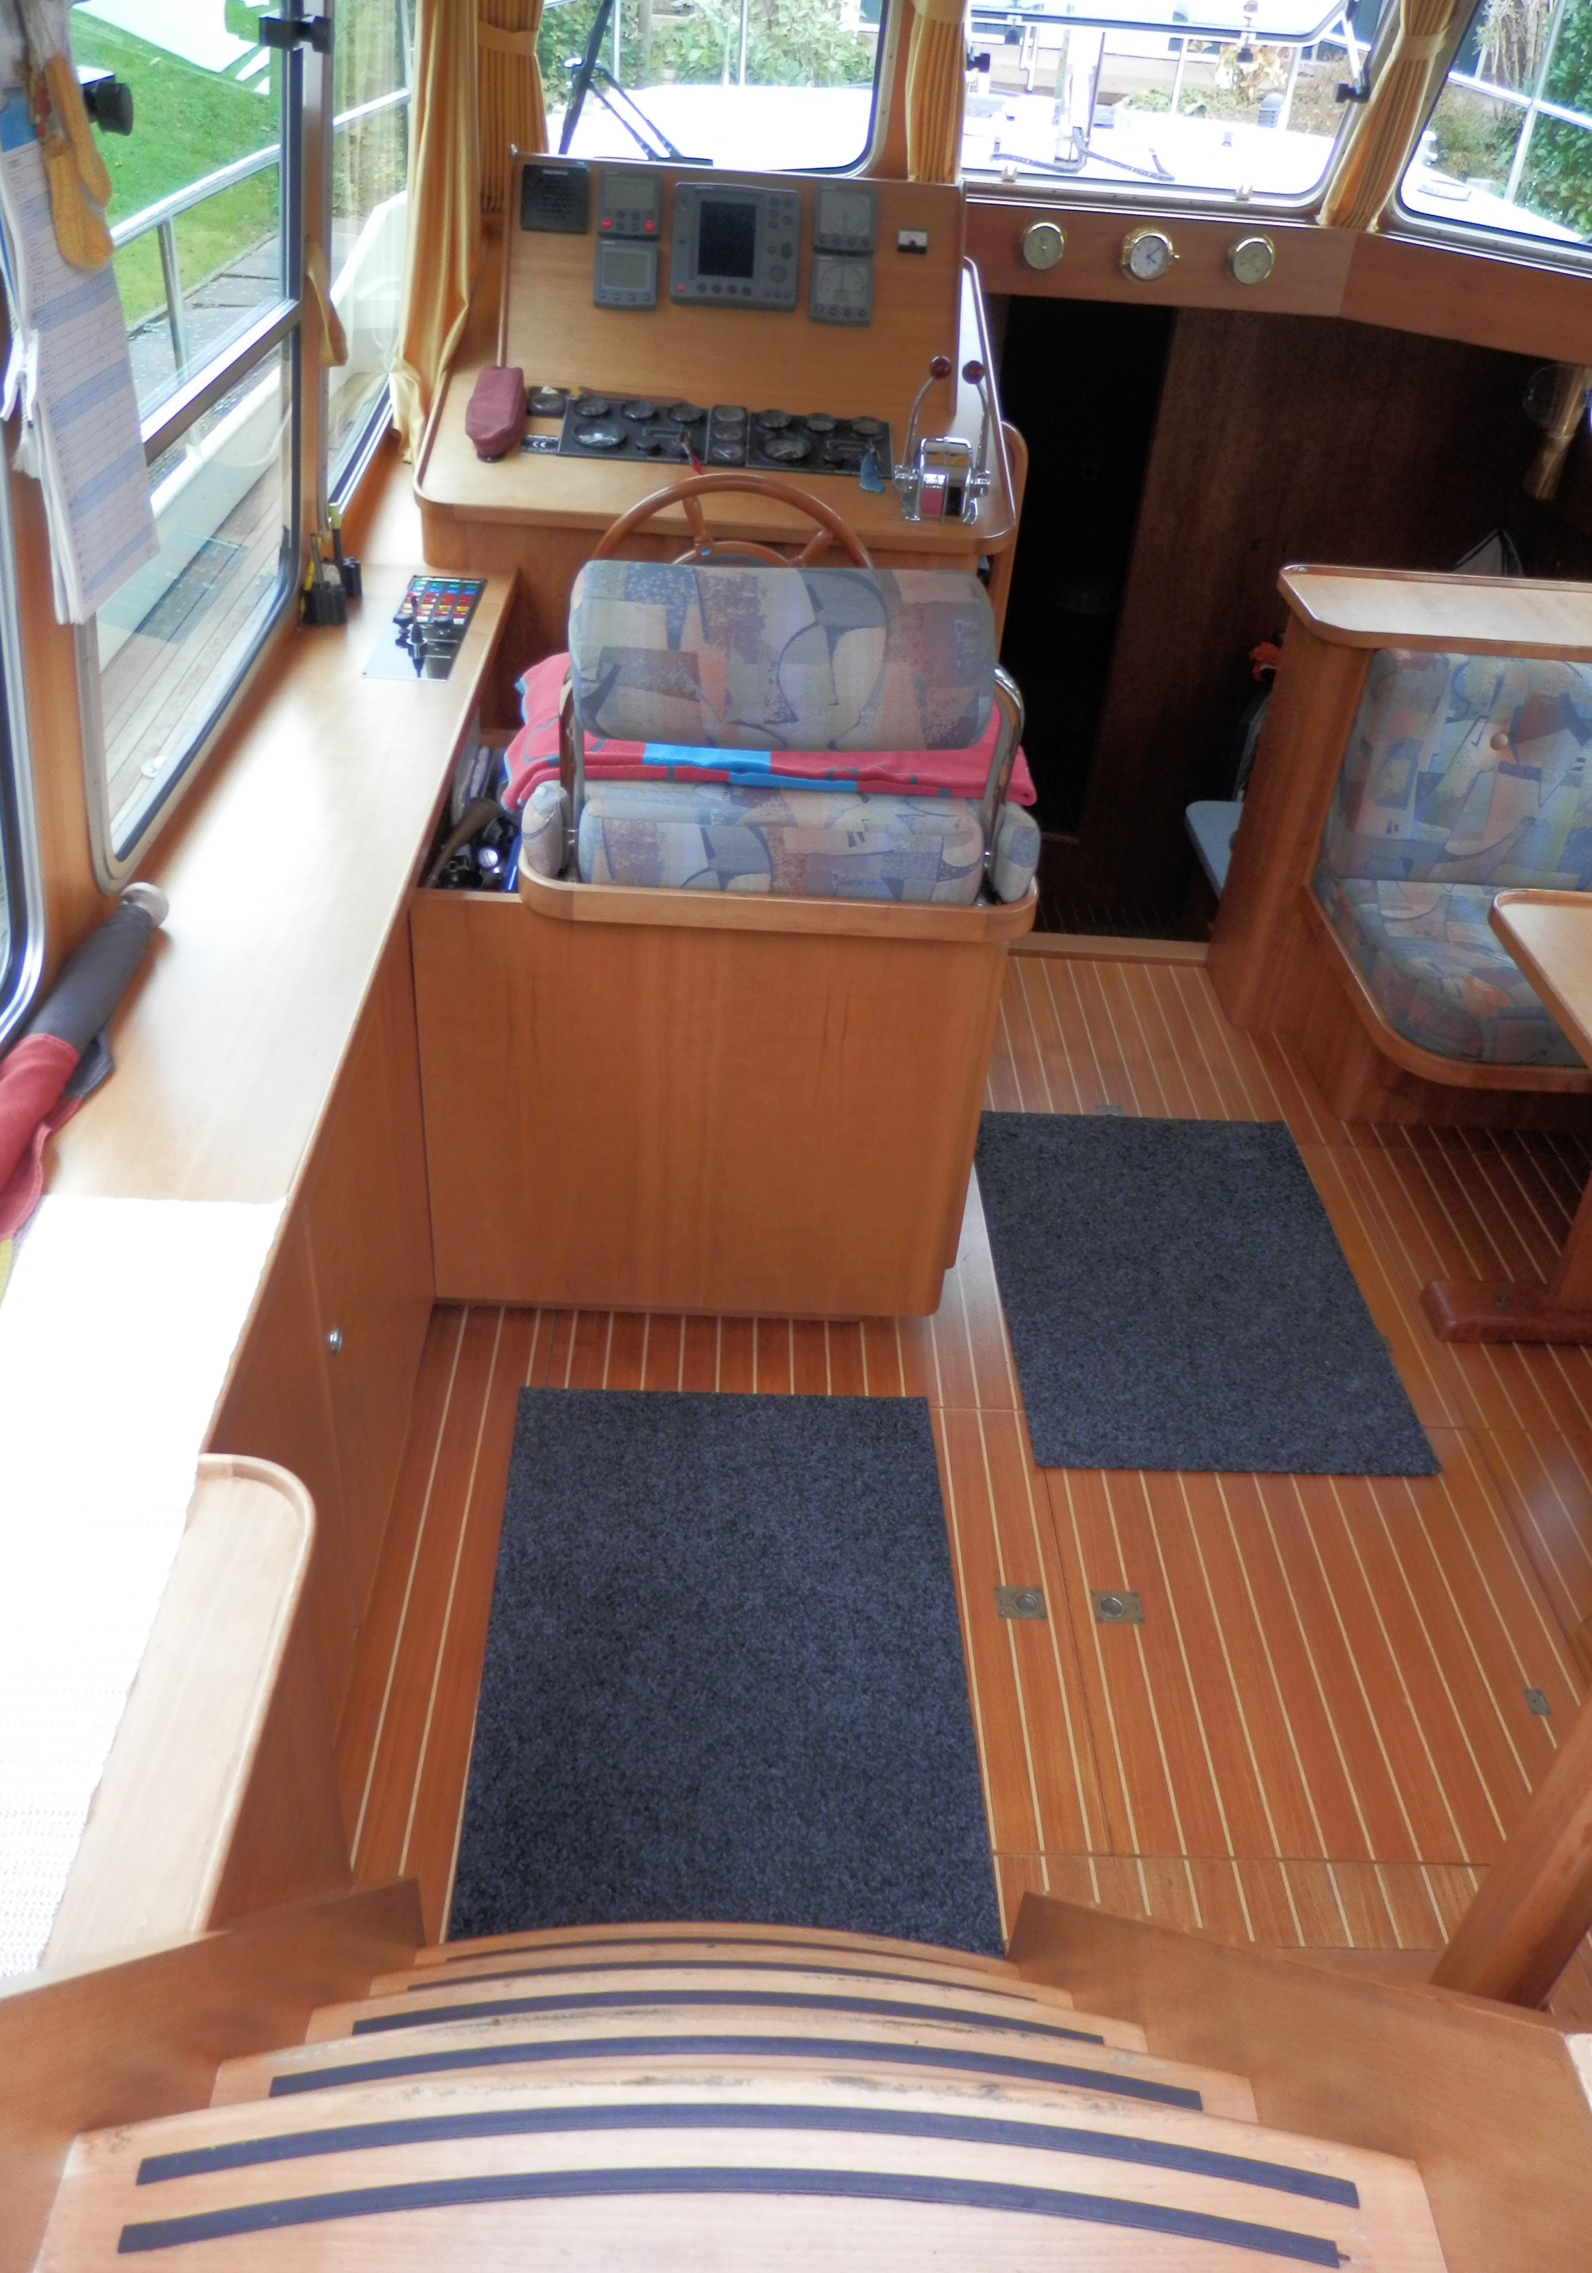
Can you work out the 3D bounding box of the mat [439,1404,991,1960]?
[{"bbox_3d":[-0.083,0.612,2.011,0.581,0.010,0.824,2,37,-3],"label":"mat"}]

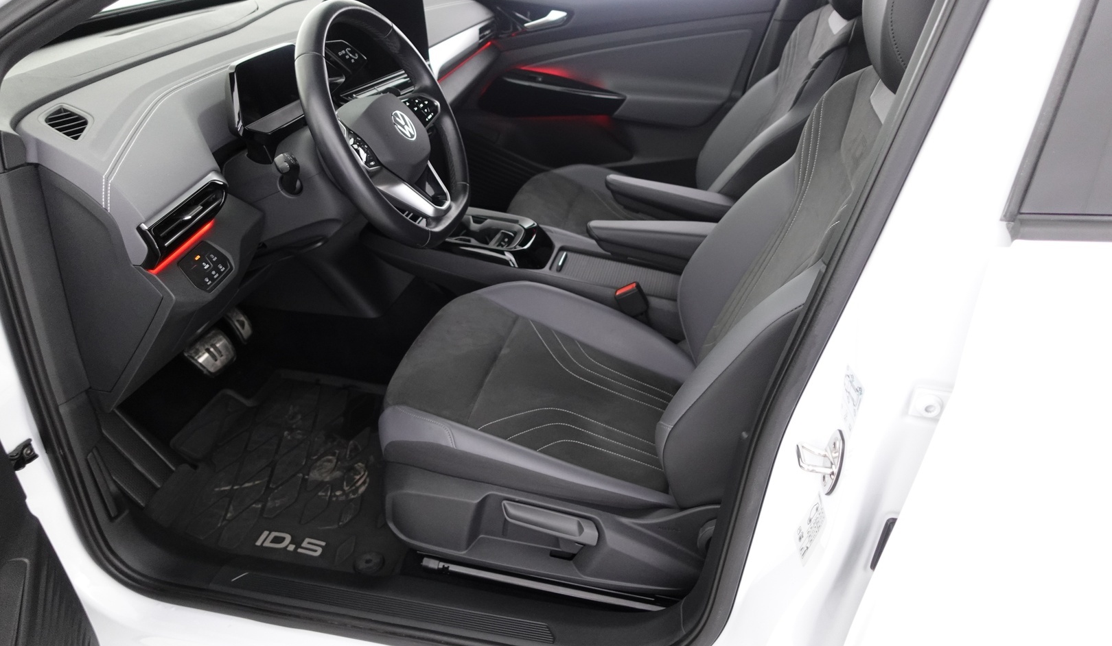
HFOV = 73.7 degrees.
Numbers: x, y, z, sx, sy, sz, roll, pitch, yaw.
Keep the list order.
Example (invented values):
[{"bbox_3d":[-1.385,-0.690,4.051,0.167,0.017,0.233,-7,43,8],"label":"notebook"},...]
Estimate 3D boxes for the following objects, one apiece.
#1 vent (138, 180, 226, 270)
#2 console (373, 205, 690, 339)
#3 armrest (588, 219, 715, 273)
[{"bbox_3d":[-0.472,-0.125,0.943,0.048,0.064,0.168,2,31,5],"label":"vent"},{"bbox_3d":[-0.032,-0.118,1.584,0.760,0.200,0.220,9,32,9],"label":"console"},{"bbox_3d":[0.211,-0.141,1.371,0.320,0.085,0.060,2,31,13],"label":"armrest"}]

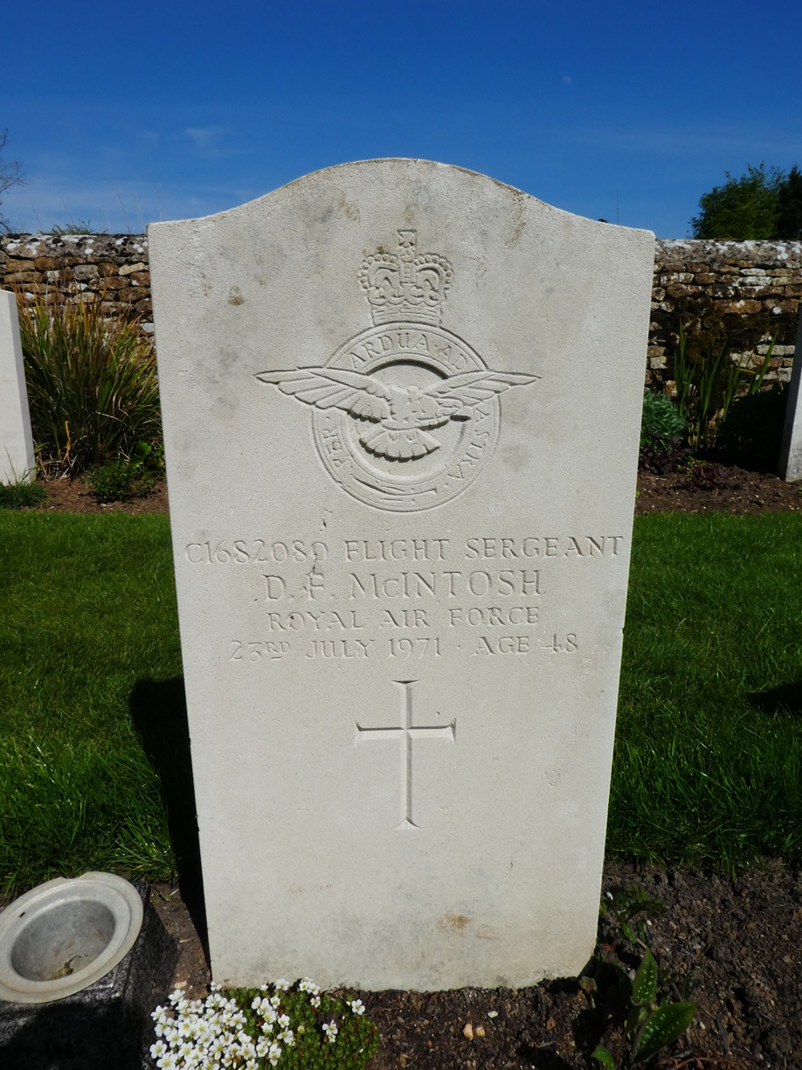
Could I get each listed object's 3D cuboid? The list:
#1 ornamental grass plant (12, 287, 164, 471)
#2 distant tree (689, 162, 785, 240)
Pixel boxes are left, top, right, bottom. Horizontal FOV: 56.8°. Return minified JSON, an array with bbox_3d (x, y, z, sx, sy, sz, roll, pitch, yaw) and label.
[{"bbox_3d":[-1.440,-0.745,3.470,0.760,0.820,0.720,0,15,0],"label":"ornamental grass plant"},{"bbox_3d":[9.400,-7.550,20.700,3.400,5.000,3.300,0,15,0],"label":"distant tree"}]

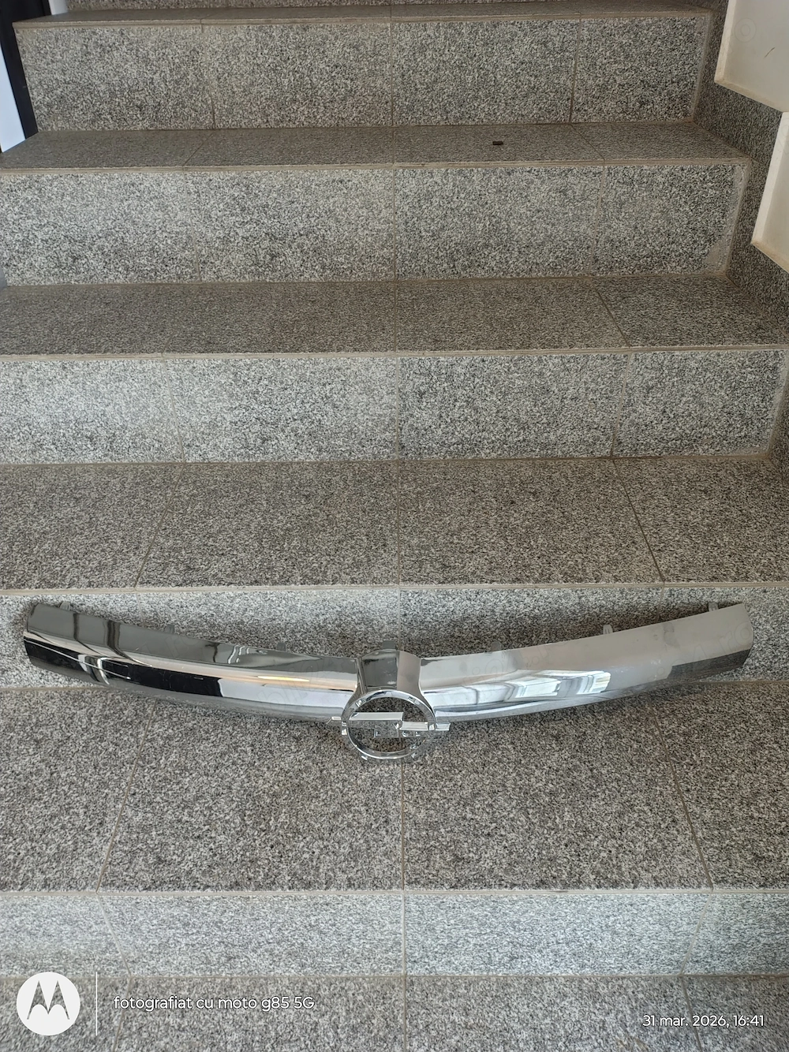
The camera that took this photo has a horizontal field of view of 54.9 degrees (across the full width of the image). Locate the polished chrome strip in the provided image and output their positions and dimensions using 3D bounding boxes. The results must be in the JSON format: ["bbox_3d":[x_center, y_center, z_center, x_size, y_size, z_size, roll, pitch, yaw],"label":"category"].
[{"bbox_3d":[-0.007,0.202,0.973,0.954,0.161,0.127,-1,39,0],"label":"polished chrome strip"}]

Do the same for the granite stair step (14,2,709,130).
[{"bbox_3d":[-0.061,-0.931,1.530,1.255,0.178,0.298,-1,39,0],"label":"granite stair step"}]

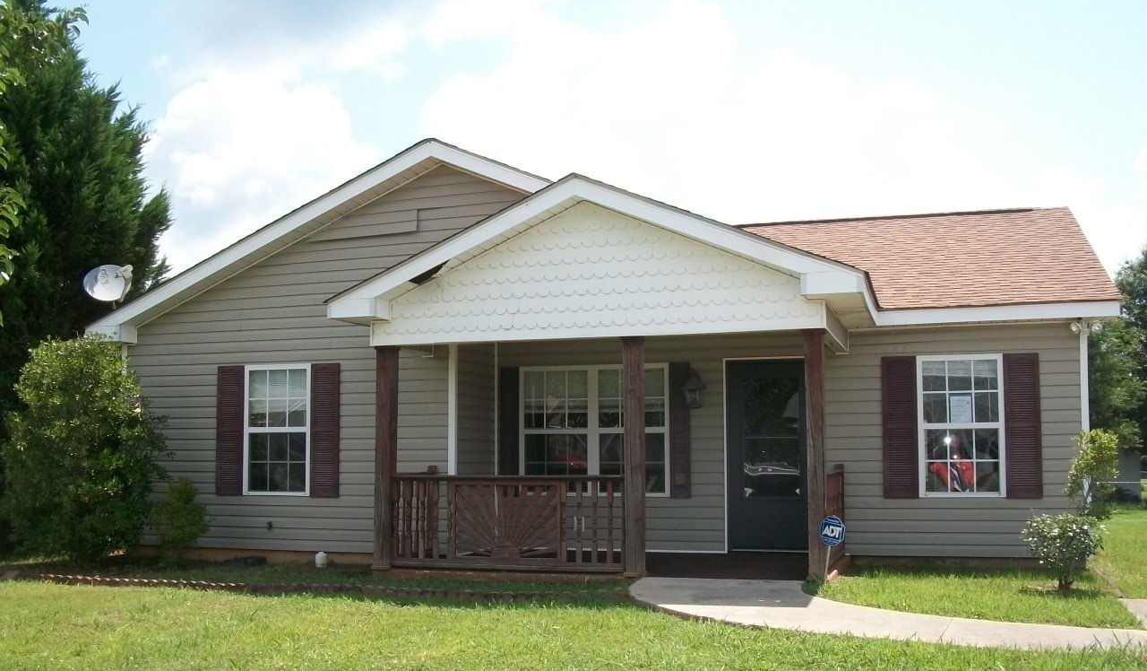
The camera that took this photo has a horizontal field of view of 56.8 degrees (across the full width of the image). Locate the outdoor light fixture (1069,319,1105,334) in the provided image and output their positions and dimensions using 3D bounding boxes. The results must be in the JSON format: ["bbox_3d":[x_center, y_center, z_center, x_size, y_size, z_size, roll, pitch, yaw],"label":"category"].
[{"bbox_3d":[5.107,-0.085,10.557,0.330,0.160,0.200,-2,-6,19],"label":"outdoor light fixture"}]

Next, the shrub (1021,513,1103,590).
[{"bbox_3d":[4.115,1.825,8.942,0.720,0.700,0.680,-2,-6,19],"label":"shrub"}]

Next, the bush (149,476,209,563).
[{"bbox_3d":[-4.458,2.080,11.976,0.660,1.000,0.620,-2,-6,19],"label":"bush"}]

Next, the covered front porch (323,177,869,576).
[{"bbox_3d":[0.454,0.517,10.767,5.130,3.700,2.780,-2,-6,19],"label":"covered front porch"}]

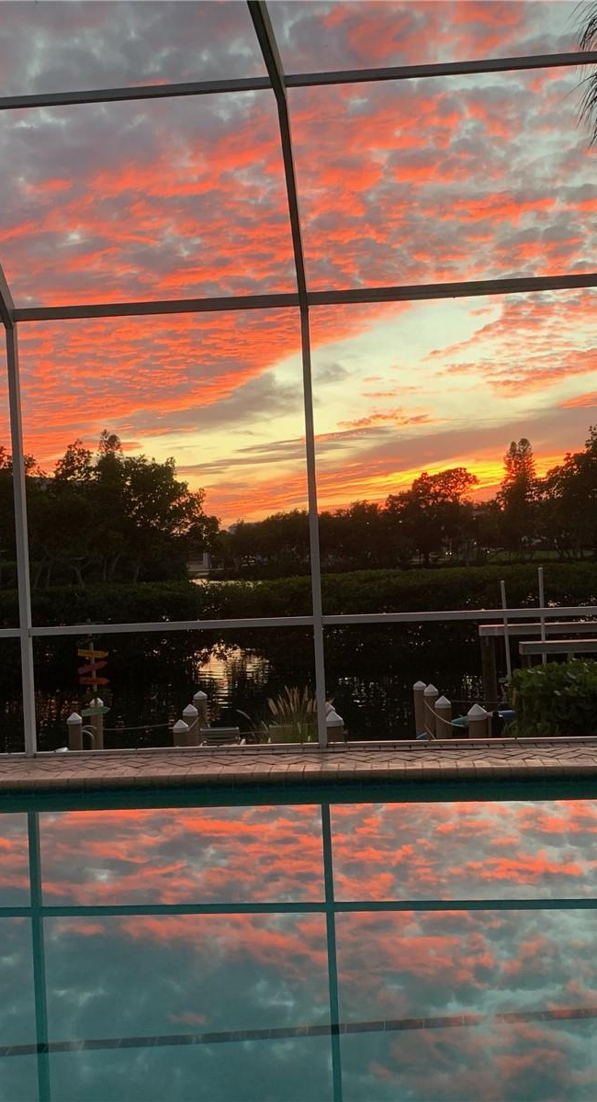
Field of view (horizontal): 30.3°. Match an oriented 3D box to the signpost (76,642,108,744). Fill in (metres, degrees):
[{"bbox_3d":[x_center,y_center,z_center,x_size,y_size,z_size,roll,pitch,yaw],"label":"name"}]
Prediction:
[{"bbox_3d":[-3.873,2.629,20.800,0.590,2.200,0.220,-2,0,-6],"label":"signpost"}]

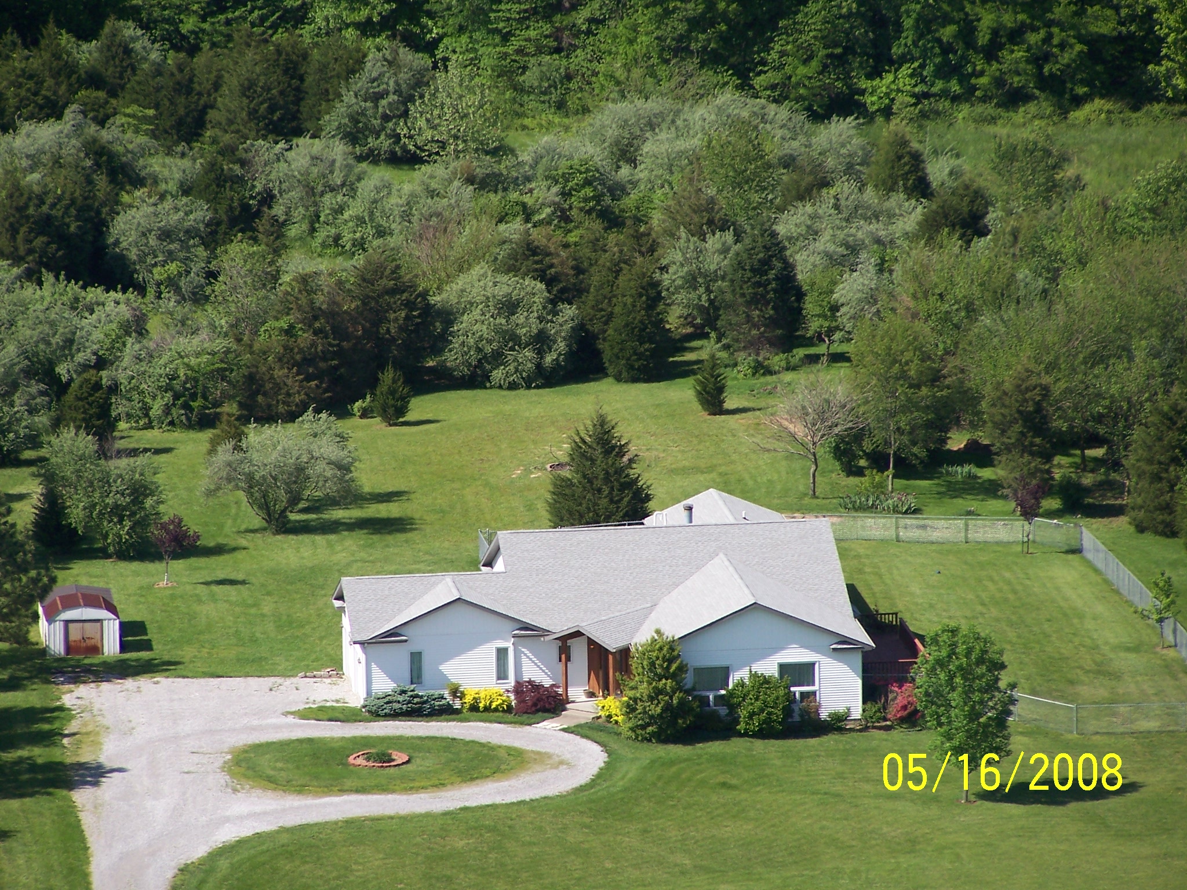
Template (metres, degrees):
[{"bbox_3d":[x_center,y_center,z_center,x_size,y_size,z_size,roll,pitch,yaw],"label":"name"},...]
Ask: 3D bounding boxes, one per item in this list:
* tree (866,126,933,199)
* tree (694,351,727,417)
[{"bbox_3d":[15.169,-13.864,572.135,3.216,3.879,3.120,0,12,0],"label":"tree"},{"bbox_3d":[5.339,-2.897,531.033,1.535,3.005,1.489,0,12,0],"label":"tree"}]

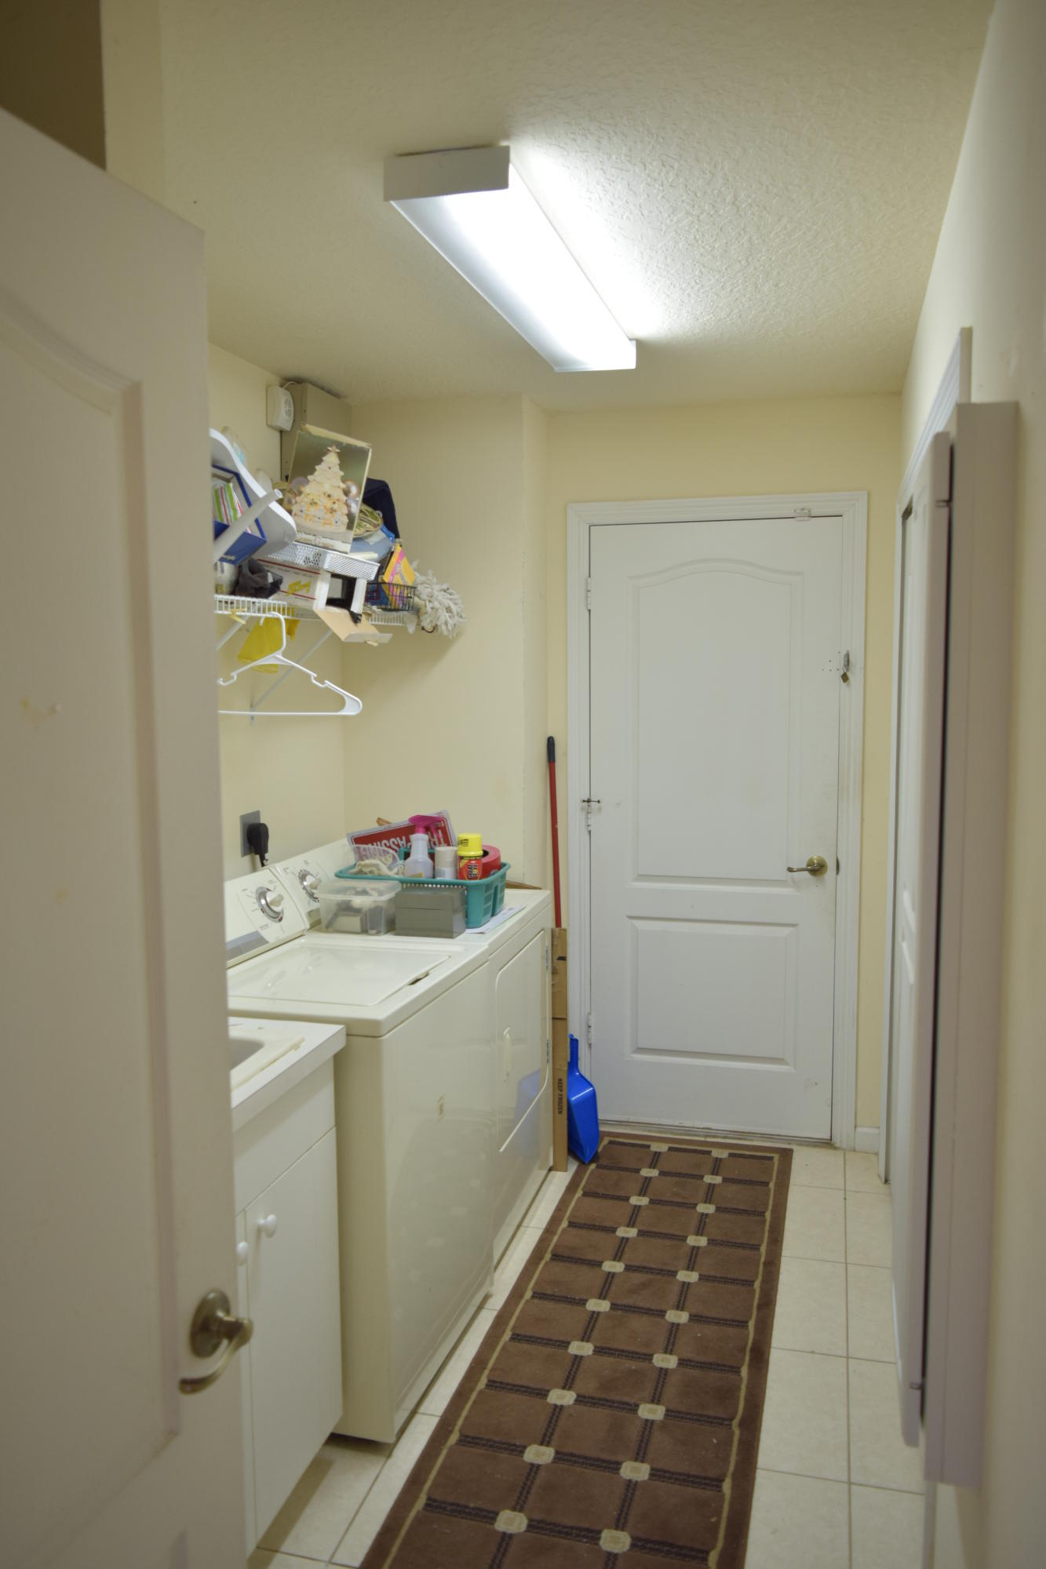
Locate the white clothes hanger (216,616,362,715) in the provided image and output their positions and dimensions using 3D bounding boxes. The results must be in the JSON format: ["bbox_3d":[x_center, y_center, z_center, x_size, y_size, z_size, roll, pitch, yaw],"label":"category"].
[{"bbox_3d":[-0.591,-0.286,2.825,0.420,0.240,0.018,1,6,15],"label":"white clothes hanger"}]

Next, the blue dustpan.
[{"bbox_3d":[0.177,1.018,3.884,0.105,0.395,0.225,-7,4,16],"label":"blue dustpan"}]

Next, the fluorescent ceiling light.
[{"bbox_3d":[0.030,-1.057,2.502,0.215,0.070,1.210,1,6,15],"label":"fluorescent ceiling light"}]

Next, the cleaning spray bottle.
[{"bbox_3d":[-0.285,0.236,3.363,0.105,0.280,0.070,-1,6,-4],"label":"cleaning spray bottle"}]

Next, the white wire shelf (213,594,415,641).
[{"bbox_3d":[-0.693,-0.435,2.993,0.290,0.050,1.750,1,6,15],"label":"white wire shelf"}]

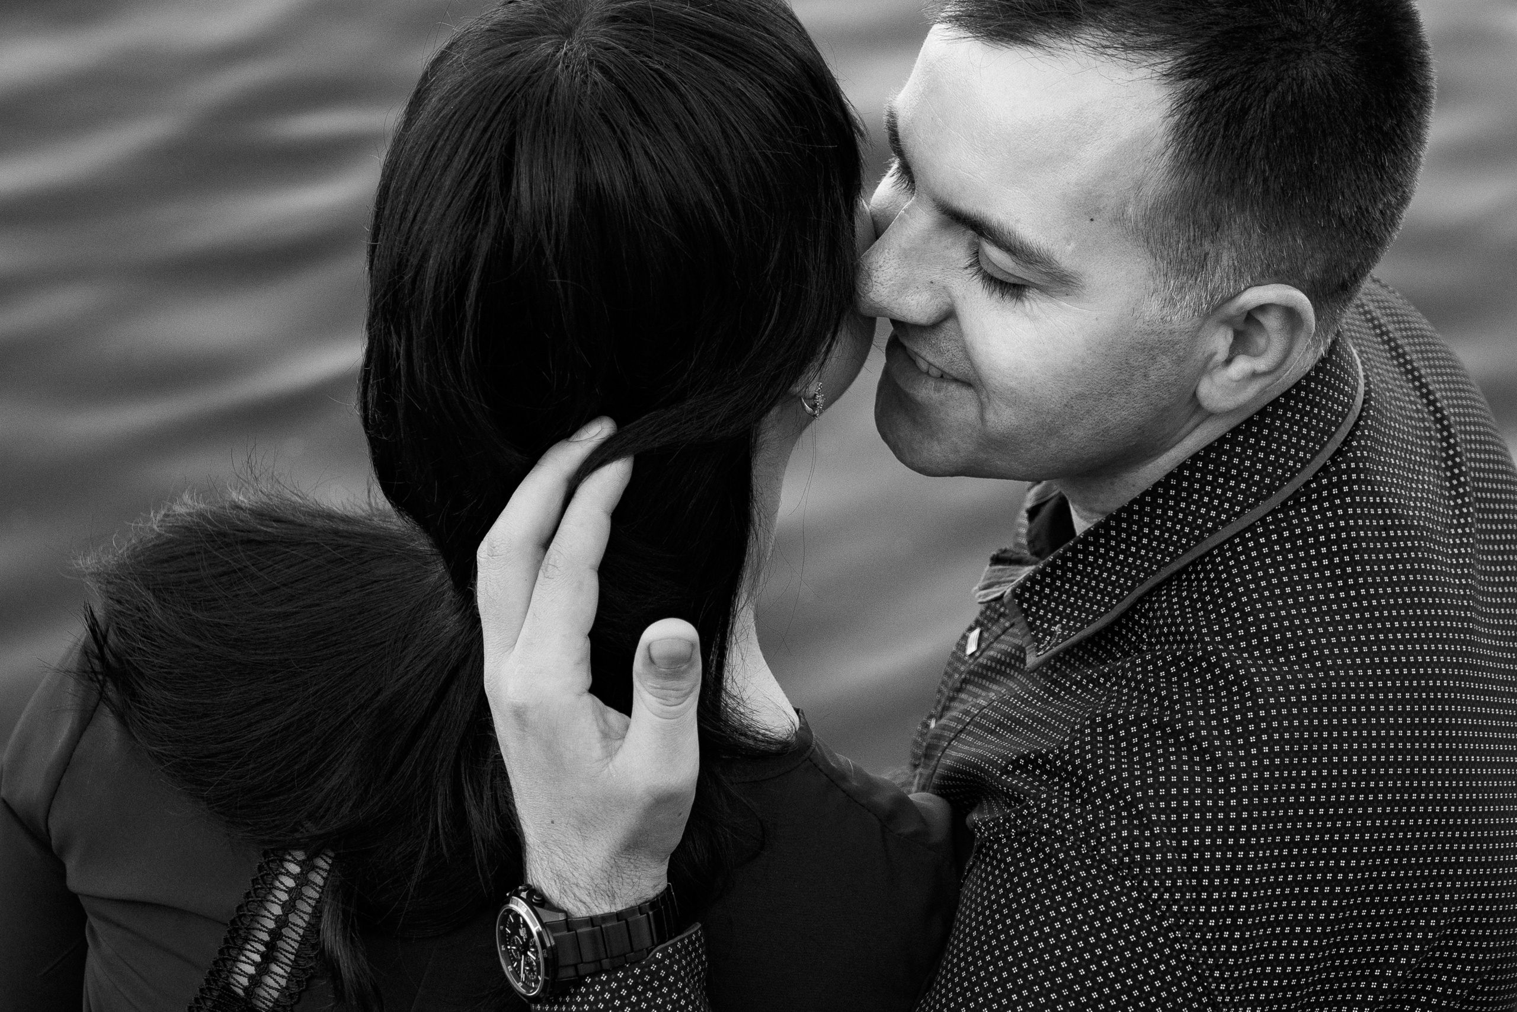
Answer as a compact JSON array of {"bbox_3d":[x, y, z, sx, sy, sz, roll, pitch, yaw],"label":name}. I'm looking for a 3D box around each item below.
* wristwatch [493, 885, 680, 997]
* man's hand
[{"bbox_3d":[-0.065,0.164,1.330,0.058,0.045,0.065,-14,15,-24],"label":"wristwatch"},{"bbox_3d":[-0.064,0.061,1.340,0.077,0.187,0.100,-3,9,-19],"label":"man's hand"}]

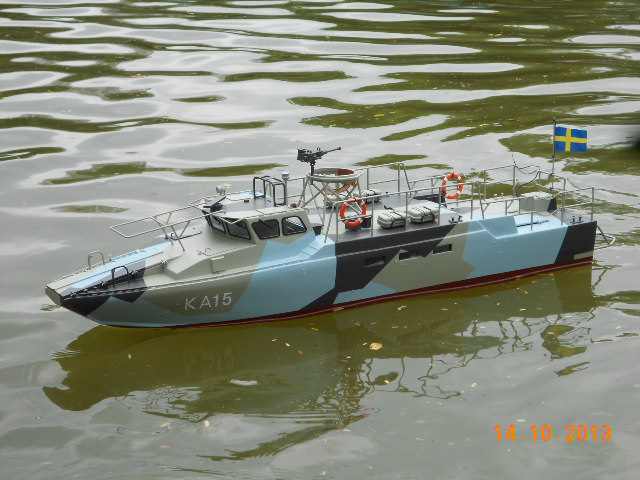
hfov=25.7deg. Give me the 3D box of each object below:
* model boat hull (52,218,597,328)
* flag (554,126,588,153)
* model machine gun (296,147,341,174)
[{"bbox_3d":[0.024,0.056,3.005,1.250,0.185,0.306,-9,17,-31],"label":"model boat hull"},{"bbox_3d":[0.588,-0.234,3.283,0.084,0.059,0.008,-5,16,-19],"label":"flag"},{"bbox_3d":[-0.002,-0.164,2.945,0.119,0.056,0.021,-13,20,-40],"label":"model machine gun"}]

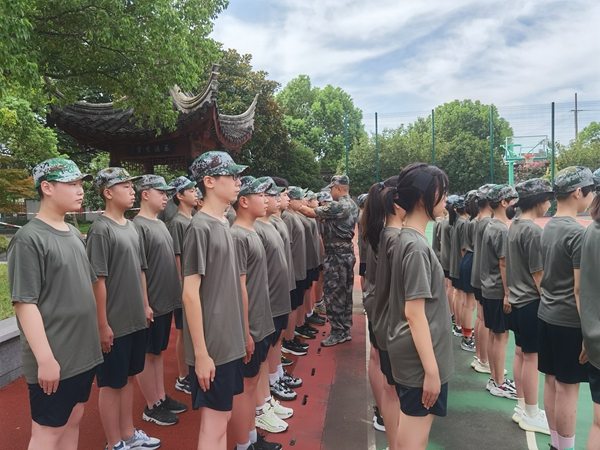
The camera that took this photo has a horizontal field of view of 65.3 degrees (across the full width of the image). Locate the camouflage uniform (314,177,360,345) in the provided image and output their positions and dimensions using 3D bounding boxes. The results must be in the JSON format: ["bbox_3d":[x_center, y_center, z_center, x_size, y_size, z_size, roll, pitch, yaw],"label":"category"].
[{"bbox_3d":[0.395,0.346,4.909,0.460,1.670,0.500,0,3,6],"label":"camouflage uniform"}]

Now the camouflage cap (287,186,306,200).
[{"bbox_3d":[-0.063,-0.311,4.743,0.265,0.135,0.185,-6,3,8],"label":"camouflage cap"}]

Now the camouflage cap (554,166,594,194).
[{"bbox_3d":[1.516,-0.243,2.546,0.265,0.135,0.185,-7,3,8],"label":"camouflage cap"}]

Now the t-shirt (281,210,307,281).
[{"bbox_3d":[-0.072,0.209,4.871,0.280,0.720,0.440,0,3,8],"label":"t-shirt"}]

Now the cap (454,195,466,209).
[{"bbox_3d":[1.847,-0.267,5.217,0.250,0.140,0.180,-1,3,7],"label":"cap"}]

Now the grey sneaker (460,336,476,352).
[{"bbox_3d":[1.763,1.191,4.716,0.270,0.130,0.100,0,4,25],"label":"grey sneaker"}]

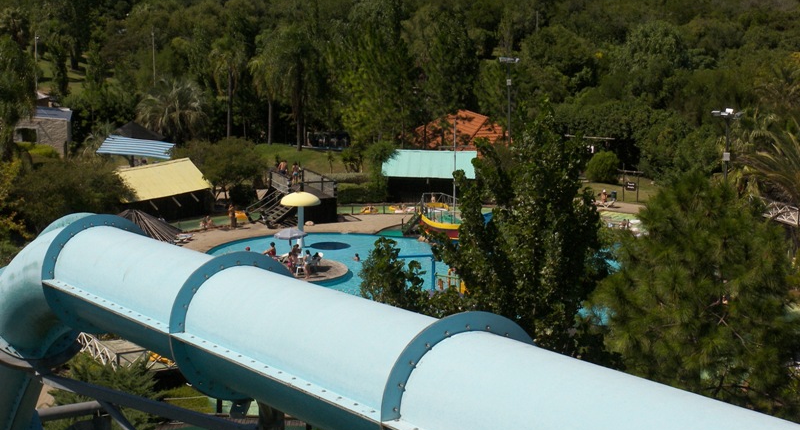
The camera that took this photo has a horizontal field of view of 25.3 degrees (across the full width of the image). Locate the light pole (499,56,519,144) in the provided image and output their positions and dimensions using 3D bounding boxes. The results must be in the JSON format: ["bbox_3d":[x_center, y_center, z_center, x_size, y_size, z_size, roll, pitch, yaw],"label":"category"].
[{"bbox_3d":[8.380,-7.290,136.820,1.500,9.800,0.700,0,10,0],"label":"light pole"}]

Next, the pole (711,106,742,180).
[{"bbox_3d":[18.650,-1.120,101.860,1.750,9.800,1.100,0,10,0],"label":"pole"}]

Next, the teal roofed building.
[{"bbox_3d":[2.330,-2.920,129.770,6.700,3.650,5.000,1,10,7],"label":"teal roofed building"}]

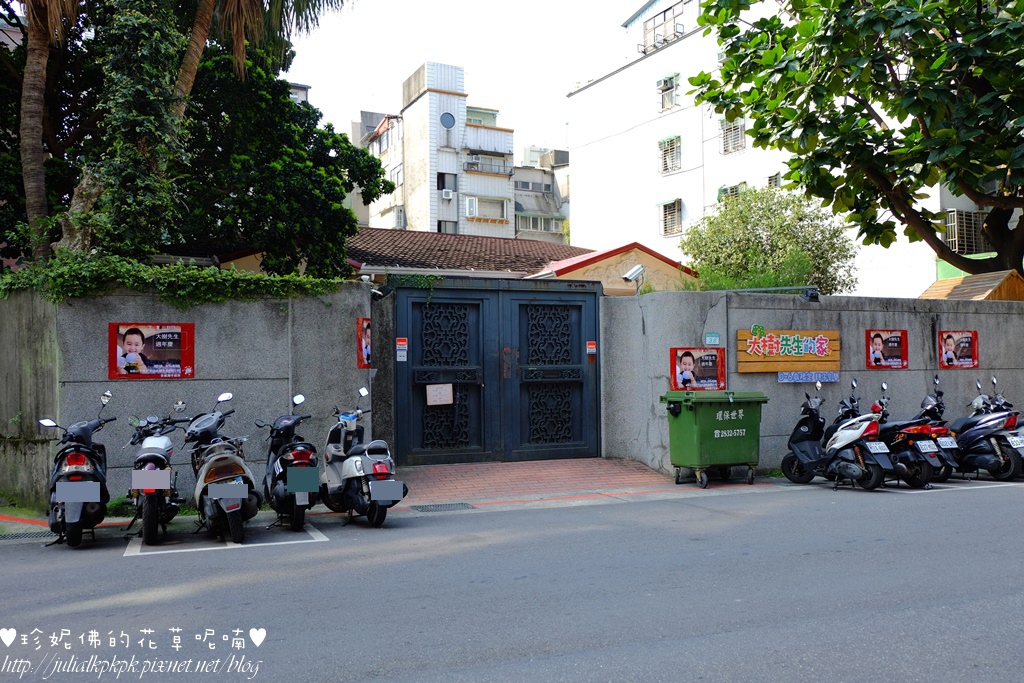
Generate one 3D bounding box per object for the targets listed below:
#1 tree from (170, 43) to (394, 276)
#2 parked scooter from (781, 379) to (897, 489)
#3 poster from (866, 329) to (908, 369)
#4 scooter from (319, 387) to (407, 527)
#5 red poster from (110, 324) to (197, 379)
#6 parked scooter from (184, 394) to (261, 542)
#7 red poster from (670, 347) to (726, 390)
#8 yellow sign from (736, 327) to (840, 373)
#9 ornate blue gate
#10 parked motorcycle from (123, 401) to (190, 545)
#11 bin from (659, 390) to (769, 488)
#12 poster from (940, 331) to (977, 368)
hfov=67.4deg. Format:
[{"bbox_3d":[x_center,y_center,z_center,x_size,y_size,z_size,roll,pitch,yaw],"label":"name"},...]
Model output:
[{"bbox_3d":[-3.711,-1.530,12.355,3.900,6.600,3.700,0,-2,-17],"label":"tree"},{"bbox_3d":[4.119,1.196,9.797,0.680,1.350,1.800,0,-2,-20],"label":"parked scooter"},{"bbox_3d":[5.748,0.122,11.736,0.830,0.585,0.030,0,-1,-20],"label":"poster"},{"bbox_3d":[-1.632,1.177,7.983,0.680,1.320,1.780,1,-2,-30],"label":"scooter"},{"bbox_3d":[-3.834,0.102,8.171,0.830,0.585,0.030,0,-1,-20],"label":"red poster"},{"bbox_3d":[-2.749,1.177,7.327,0.680,1.290,1.750,1,-2,-26],"label":"parked scooter"},{"bbox_3d":[2.516,0.365,10.373,0.810,0.600,0.020,0,-2,-12],"label":"red poster"},{"bbox_3d":[4.010,0.119,11.063,1.820,0.660,0.070,0,-1,-20],"label":"yellow sign"},{"bbox_3d":[-0.141,0.402,10.574,2.930,2.460,0.150,0,-2,-17],"label":"ornate blue gate"},{"bbox_3d":[-3.313,1.191,7.174,0.760,1.160,1.950,0,-1,-20],"label":"parked motorcycle"},{"bbox_3d":[2.684,1.284,10.142,1.220,1.200,0.800,0,-2,-19],"label":"bin"},{"bbox_3d":[7.142,0.137,12.254,0.830,0.585,0.030,0,-1,-20],"label":"poster"}]

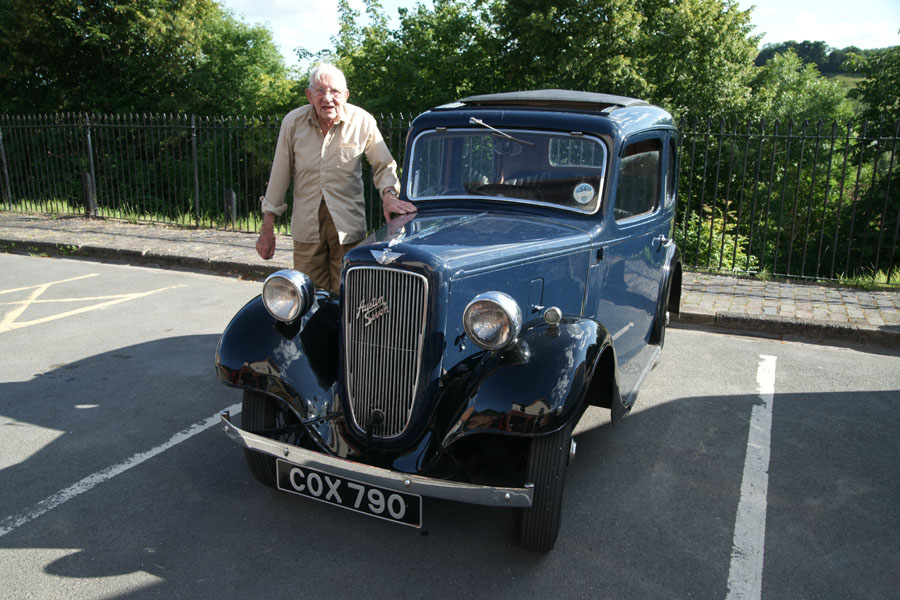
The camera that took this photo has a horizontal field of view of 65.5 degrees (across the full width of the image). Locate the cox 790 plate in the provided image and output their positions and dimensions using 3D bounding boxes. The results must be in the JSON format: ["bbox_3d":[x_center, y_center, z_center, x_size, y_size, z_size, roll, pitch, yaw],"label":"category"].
[{"bbox_3d":[-0.319,0.593,2.155,0.516,0.110,0.016,7,15,23],"label":"cox 790 plate"}]

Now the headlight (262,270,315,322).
[{"bbox_3d":[-0.546,-0.015,2.439,0.162,0.162,0.135,6,14,23],"label":"headlight"}]

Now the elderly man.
[{"bbox_3d":[-0.523,-0.228,3.228,0.700,1.650,0.450,1,12,0],"label":"elderly man"}]

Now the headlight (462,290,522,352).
[{"bbox_3d":[0.138,0.060,2.149,0.162,0.162,0.135,6,14,23],"label":"headlight"}]

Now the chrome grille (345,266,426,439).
[{"bbox_3d":[-0.214,0.174,2.287,0.292,0.566,0.050,7,8,23],"label":"chrome grille"}]

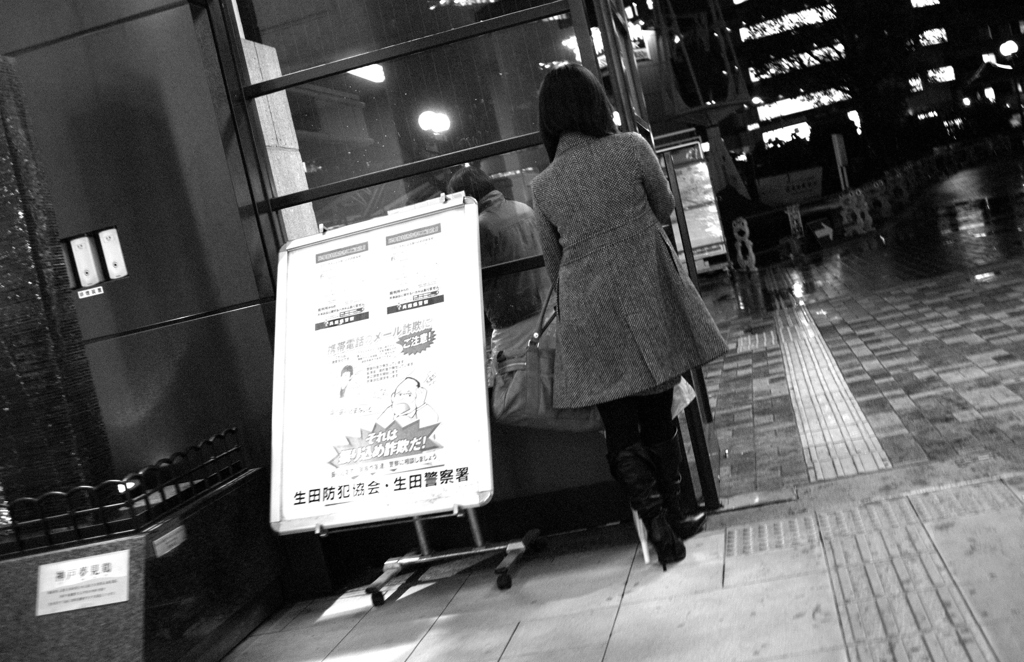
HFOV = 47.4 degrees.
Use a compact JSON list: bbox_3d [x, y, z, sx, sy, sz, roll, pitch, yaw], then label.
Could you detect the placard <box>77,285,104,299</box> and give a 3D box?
[{"bbox_3d":[-1.571,-0.142,4.352,0.103,0.025,0.010,-12,4,12],"label":"placard"}]

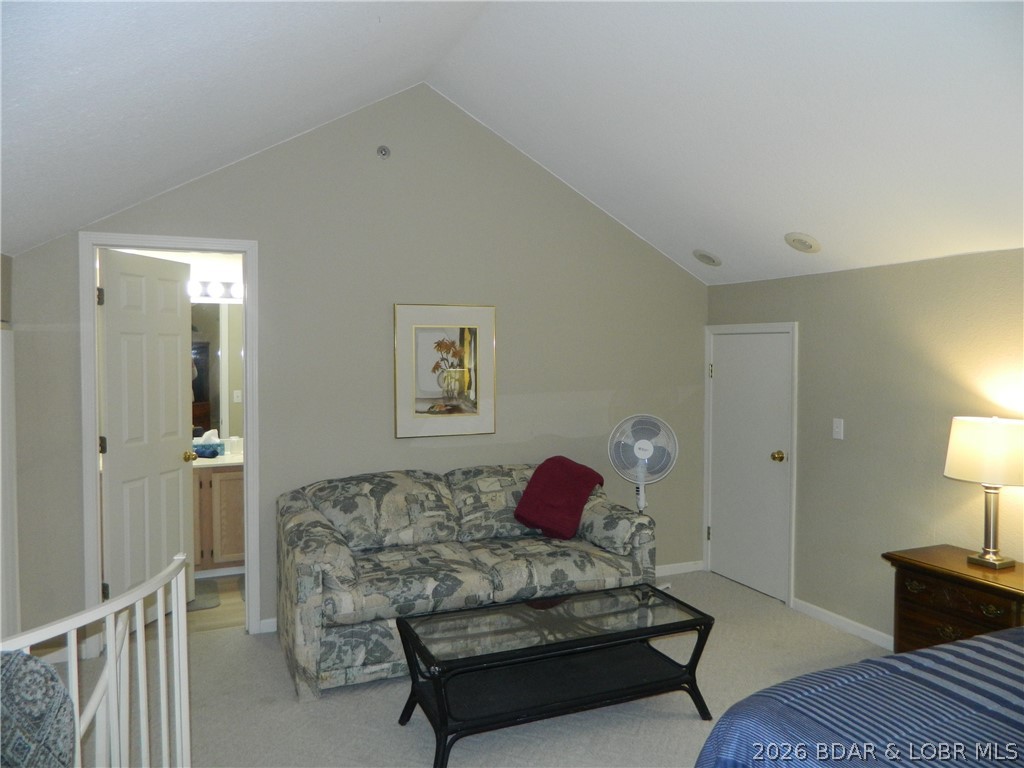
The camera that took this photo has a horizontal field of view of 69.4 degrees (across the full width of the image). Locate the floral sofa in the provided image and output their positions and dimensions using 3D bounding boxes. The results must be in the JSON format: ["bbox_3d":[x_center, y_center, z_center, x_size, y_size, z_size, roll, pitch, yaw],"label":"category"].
[{"bbox_3d":[-0.231,0.926,4.009,1.920,0.880,0.830,-1,3,-23],"label":"floral sofa"}]

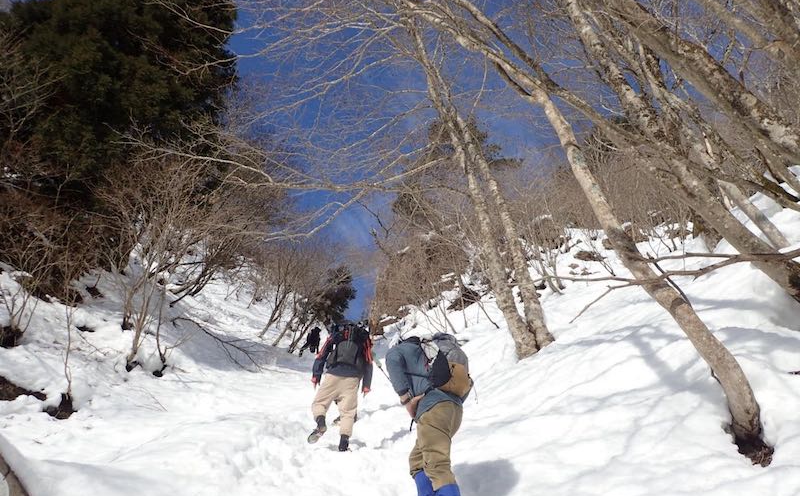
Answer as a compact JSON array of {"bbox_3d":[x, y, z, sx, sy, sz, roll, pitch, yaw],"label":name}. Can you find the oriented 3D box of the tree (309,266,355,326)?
[{"bbox_3d":[-5.600,4.100,47.200,4.000,5.400,4.000,0,-25,0],"label":"tree"}]

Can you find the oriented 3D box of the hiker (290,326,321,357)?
[{"bbox_3d":[-4.500,4.700,28.800,0.750,1.550,0.950,-14,-28,27],"label":"hiker"}]

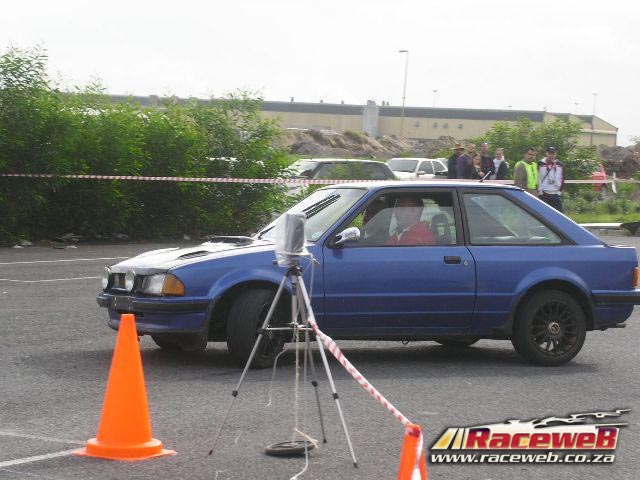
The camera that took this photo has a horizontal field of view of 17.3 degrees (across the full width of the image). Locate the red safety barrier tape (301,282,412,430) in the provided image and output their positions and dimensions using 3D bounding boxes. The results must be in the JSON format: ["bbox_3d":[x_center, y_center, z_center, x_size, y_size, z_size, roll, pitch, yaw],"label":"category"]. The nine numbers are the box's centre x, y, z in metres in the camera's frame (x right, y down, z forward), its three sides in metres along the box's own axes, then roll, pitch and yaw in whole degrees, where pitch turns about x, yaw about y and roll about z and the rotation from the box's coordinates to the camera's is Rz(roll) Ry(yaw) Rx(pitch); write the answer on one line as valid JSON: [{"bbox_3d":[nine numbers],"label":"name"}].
[{"bbox_3d":[0.154,0.541,10.334,0.090,0.566,1.528,1,3,-21],"label":"red safety barrier tape"}]

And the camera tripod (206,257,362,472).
[{"bbox_3d":[-0.175,0.609,11.172,0.777,1.035,0.893,2,3,0],"label":"camera tripod"}]

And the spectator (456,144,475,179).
[{"bbox_3d":[3.136,-1.162,45.488,0.500,1.780,0.330,0,3,-33],"label":"spectator"}]

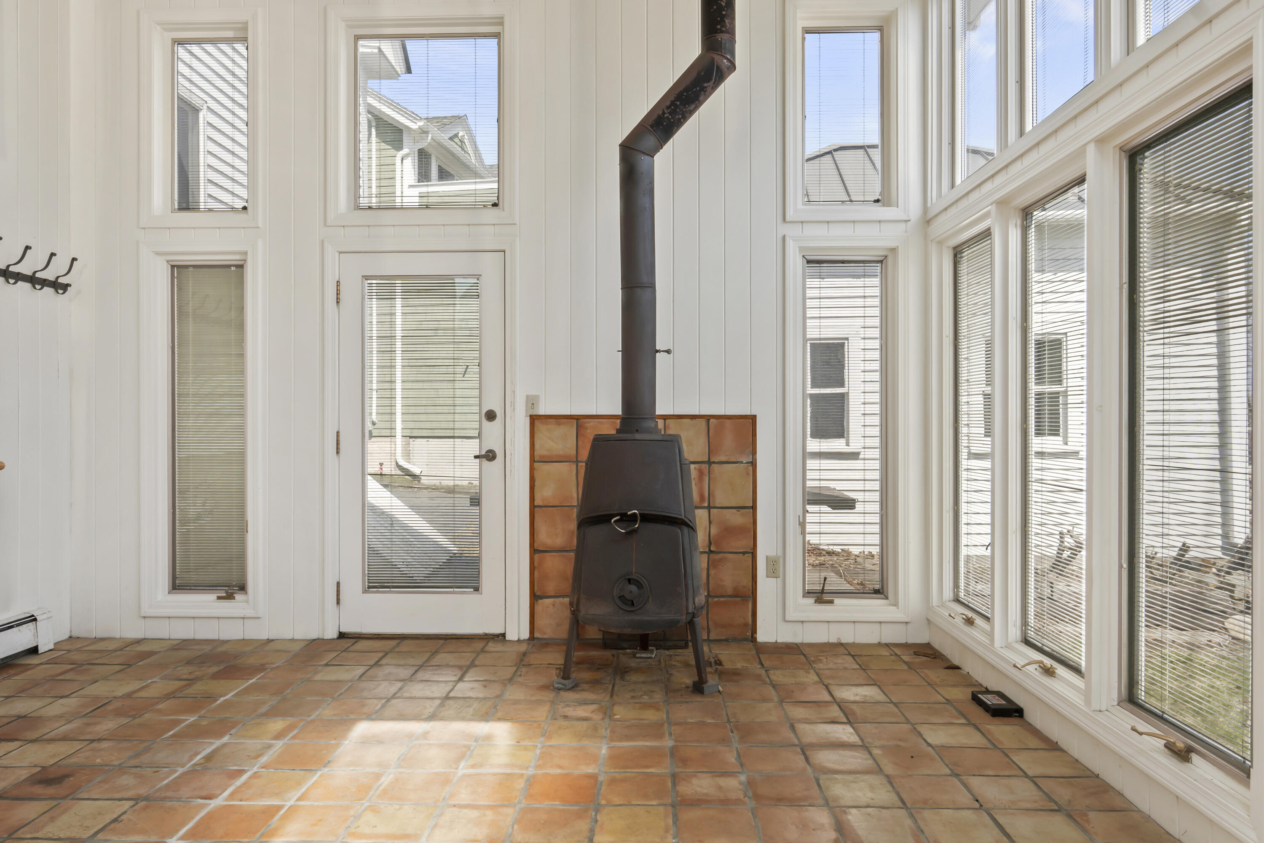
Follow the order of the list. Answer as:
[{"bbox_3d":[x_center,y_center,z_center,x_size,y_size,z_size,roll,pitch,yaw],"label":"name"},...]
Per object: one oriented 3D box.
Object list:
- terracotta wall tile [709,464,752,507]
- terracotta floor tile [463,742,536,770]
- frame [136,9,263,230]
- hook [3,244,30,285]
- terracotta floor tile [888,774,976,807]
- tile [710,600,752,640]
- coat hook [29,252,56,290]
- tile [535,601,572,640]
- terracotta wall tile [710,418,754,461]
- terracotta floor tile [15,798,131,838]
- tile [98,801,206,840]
[{"bbox_3d":[0.506,0.326,4.284,0.216,0.213,0.013,0,0,2],"label":"terracotta wall tile"},{"bbox_3d":[-0.453,1.162,2.912,0.214,0.016,0.223,0,0,2],"label":"terracotta floor tile"},{"bbox_3d":[-2.239,-1.569,4.419,0.655,1.139,0.100,0,0,2],"label":"frame"},{"bbox_3d":[-2.939,-0.749,4.040,0.114,0.191,0.022,0,0,1],"label":"hook"},{"bbox_3d":[0.948,1.171,2.654,0.220,0.013,0.225,0,0,1],"label":"terracotta floor tile"},{"bbox_3d":[0.515,1.040,4.442,0.223,0.207,0.016,0,0,2],"label":"tile"},{"bbox_3d":[-2.937,-0.749,4.211,0.110,0.191,0.022,0,0,1],"label":"coat hook"},{"bbox_3d":[-0.399,1.036,4.412,0.221,0.210,0.013,0,0,1],"label":"tile"},{"bbox_3d":[0.520,0.099,4.408,0.222,0.222,0.020,0,0,1],"label":"terracotta wall tile"},{"bbox_3d":[-1.624,1.164,2.461,0.208,0.016,0.227,0,0,2],"label":"terracotta floor tile"},{"bbox_3d":[-1.388,1.163,2.448,0.209,0.016,0.224,0,0,2],"label":"tile"}]

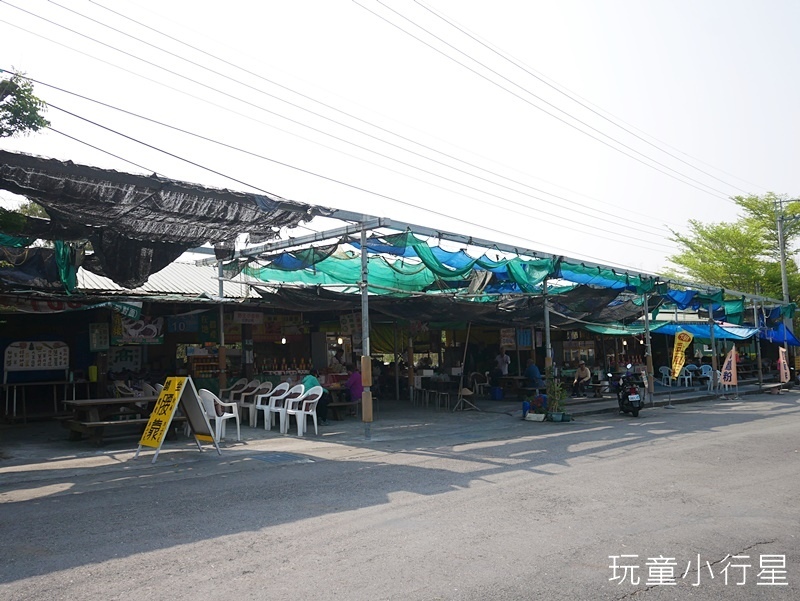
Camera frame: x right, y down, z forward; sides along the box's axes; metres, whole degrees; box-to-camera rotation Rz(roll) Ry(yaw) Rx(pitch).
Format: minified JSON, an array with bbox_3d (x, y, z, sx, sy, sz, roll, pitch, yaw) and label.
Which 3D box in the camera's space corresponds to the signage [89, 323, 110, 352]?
[{"bbox_3d":[-6.015,0.741,13.900,0.050,0.580,0.450,-6,-7,44],"label":"signage"}]

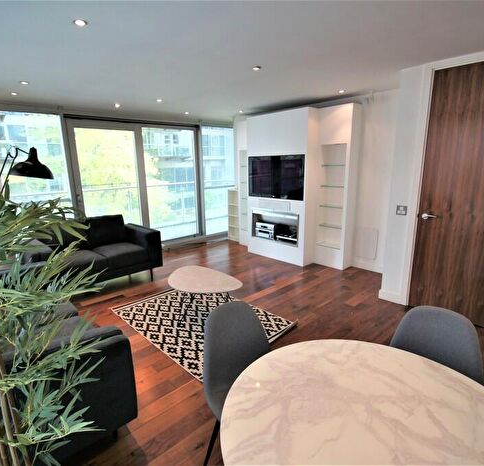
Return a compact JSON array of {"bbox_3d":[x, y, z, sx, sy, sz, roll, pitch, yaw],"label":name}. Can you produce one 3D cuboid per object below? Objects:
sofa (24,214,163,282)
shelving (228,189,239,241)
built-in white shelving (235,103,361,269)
[{"bbox_3d":[-1.958,0.265,3.880,1.436,0.881,0.940,-13,17,-43],"label":"sofa"},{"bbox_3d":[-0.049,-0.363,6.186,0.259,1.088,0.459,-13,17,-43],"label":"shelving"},{"bbox_3d":[0.698,-0.733,4.883,0.503,2.331,2.275,-13,17,-43],"label":"built-in white shelving"}]

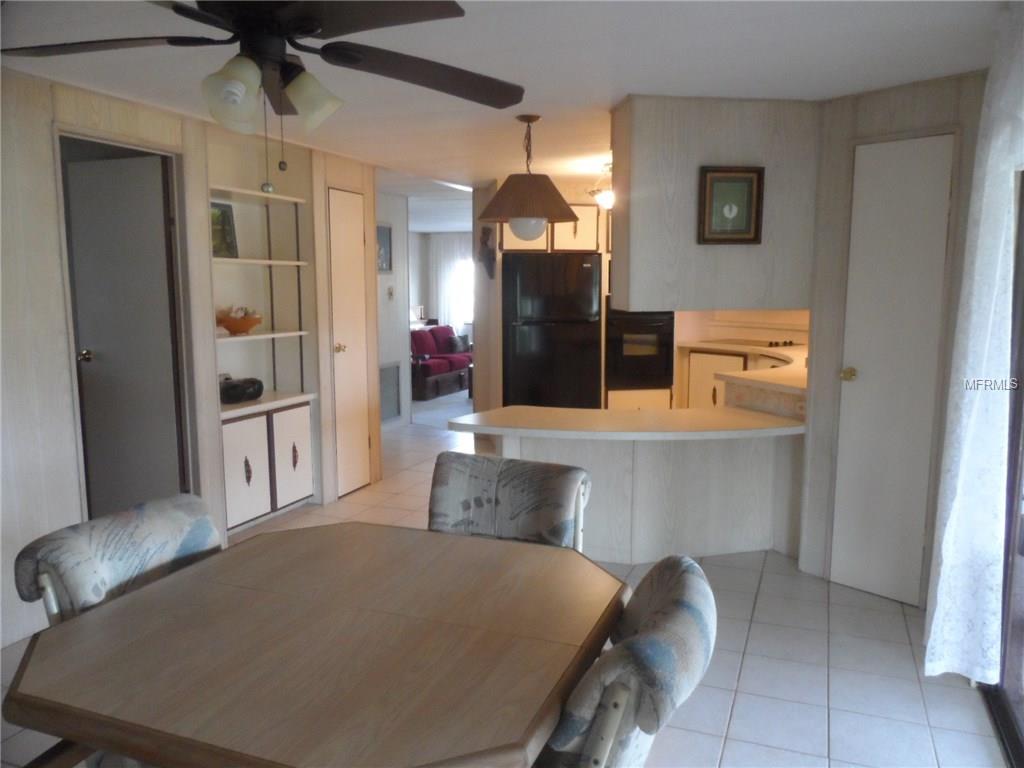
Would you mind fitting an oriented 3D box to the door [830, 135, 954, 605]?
[{"bbox_3d":[1.722,-0.035,3.232,0.393,2.062,0.045,7,11,44],"label":"door"}]

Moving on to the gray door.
[{"bbox_3d":[-2.004,-0.108,3.734,0.591,2.066,0.045,2,8,18],"label":"gray door"}]

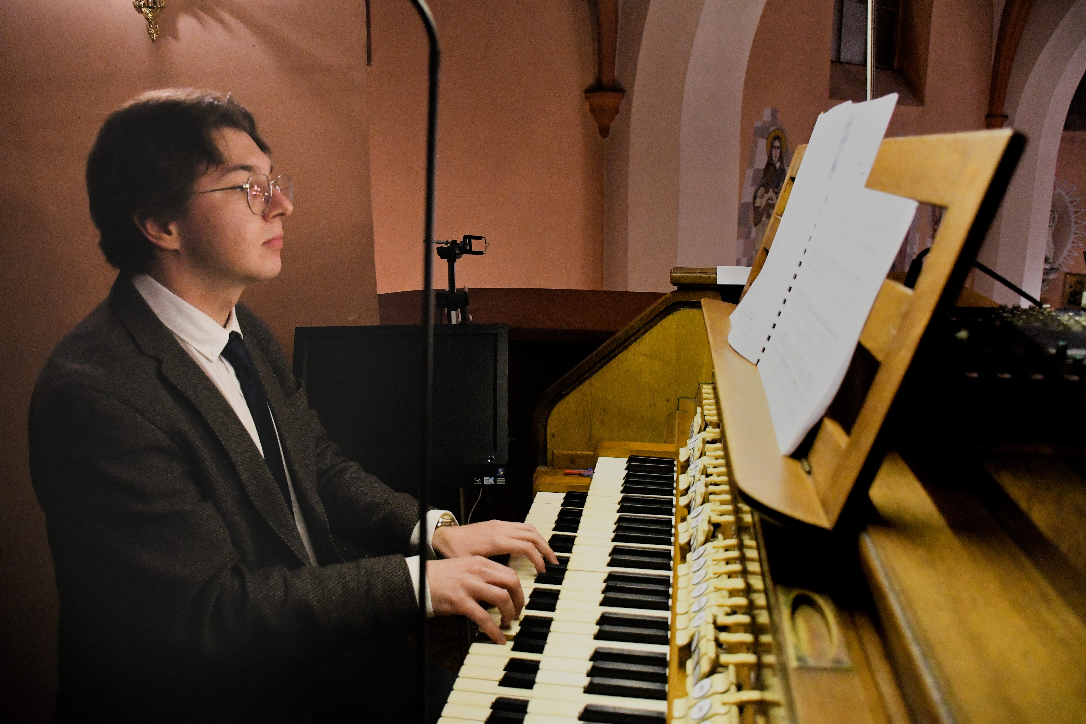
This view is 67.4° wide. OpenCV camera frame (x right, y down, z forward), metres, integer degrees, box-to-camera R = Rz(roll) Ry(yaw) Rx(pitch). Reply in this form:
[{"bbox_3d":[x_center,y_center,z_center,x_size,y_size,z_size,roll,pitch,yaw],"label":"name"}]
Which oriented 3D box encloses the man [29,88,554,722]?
[{"bbox_3d":[-0.344,0.322,1.214,0.740,1.390,0.540,2,16,10],"label":"man"}]

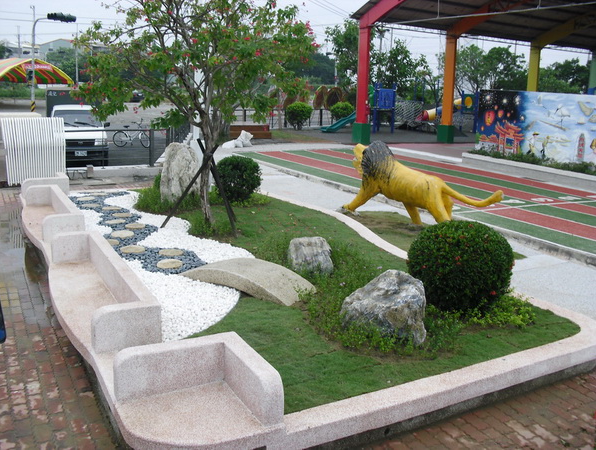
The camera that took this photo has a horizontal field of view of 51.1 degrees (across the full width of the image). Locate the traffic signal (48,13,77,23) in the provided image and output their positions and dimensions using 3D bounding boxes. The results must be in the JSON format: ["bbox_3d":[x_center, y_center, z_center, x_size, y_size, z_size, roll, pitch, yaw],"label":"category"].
[{"bbox_3d":[-11.749,-10.308,31.000,1.400,0.400,0.400,-5,14,-28],"label":"traffic signal"}]

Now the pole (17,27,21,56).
[{"bbox_3d":[-38.219,-22.620,85.986,0.300,9.061,0.300,2,13,0],"label":"pole"}]

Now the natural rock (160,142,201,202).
[{"bbox_3d":[-2.130,-0.933,11.430,0.720,1.130,0.500,0,12,-5],"label":"natural rock"}]

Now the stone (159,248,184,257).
[{"bbox_3d":[-1.619,0.374,7.988,0.320,0.050,0.330,-2,12,-15],"label":"stone"}]

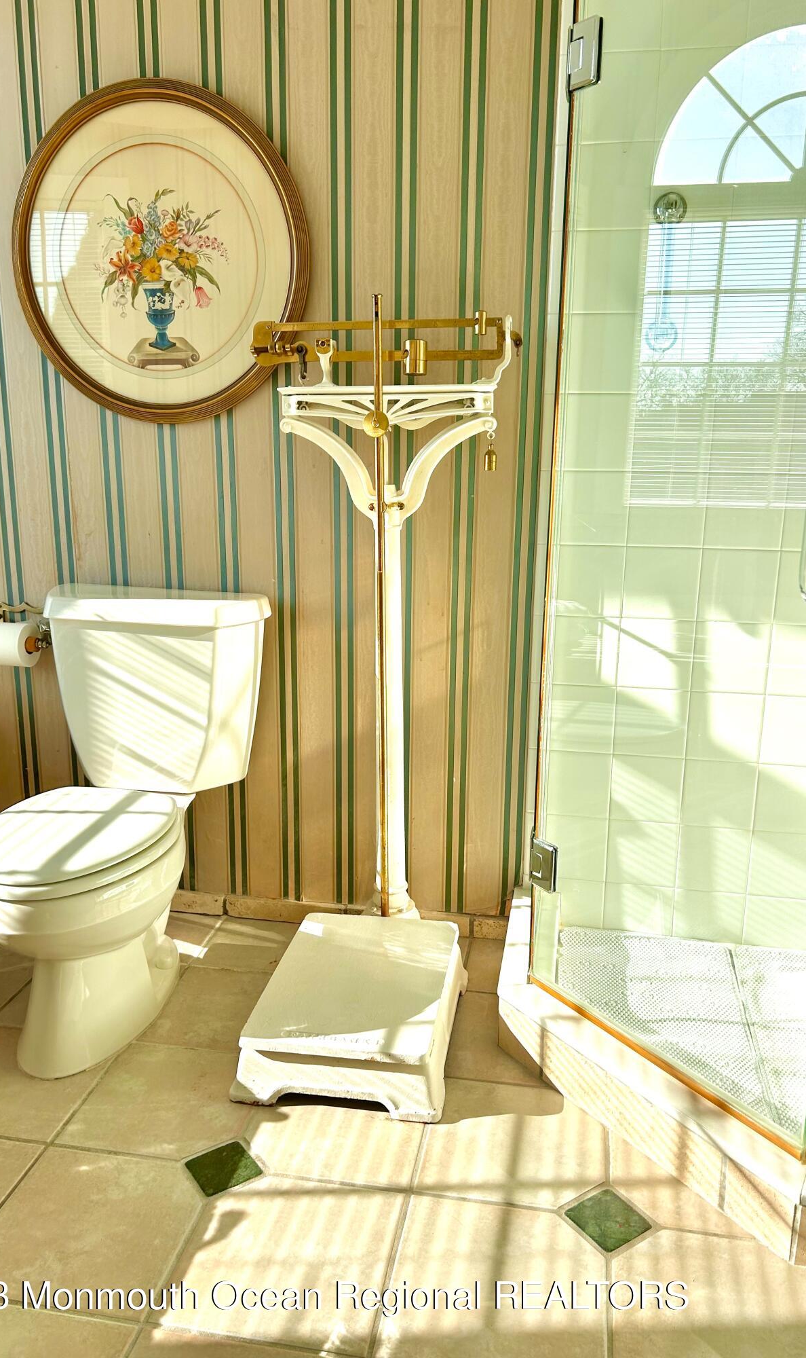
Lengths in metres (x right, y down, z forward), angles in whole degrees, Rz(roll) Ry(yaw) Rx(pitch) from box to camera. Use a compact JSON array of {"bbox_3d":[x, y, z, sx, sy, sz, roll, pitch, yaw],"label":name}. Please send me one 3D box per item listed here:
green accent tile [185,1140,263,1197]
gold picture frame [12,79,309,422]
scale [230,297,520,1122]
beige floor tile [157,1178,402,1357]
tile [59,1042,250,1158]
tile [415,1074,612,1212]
[{"bbox_3d":[-0.290,0.795,1.651,0.091,0.010,0.091,-9,16,-34],"label":"green accent tile"},{"bbox_3d":[-0.523,-0.899,2.179,0.658,0.682,0.030,3,14,10],"label":"gold picture frame"},{"bbox_3d":[-0.088,0.004,1.900,0.545,1.417,0.586,3,14,10],"label":"scale"},{"bbox_3d":[-0.167,0.837,1.479,0.297,0.010,0.297,3,14,10],"label":"beige floor tile"},{"bbox_3d":[-0.413,0.752,1.823,0.297,0.010,0.297,3,14,10],"label":"tile"},{"bbox_3d":[0.187,0.783,1.719,0.297,0.010,0.297,3,14,10],"label":"tile"}]

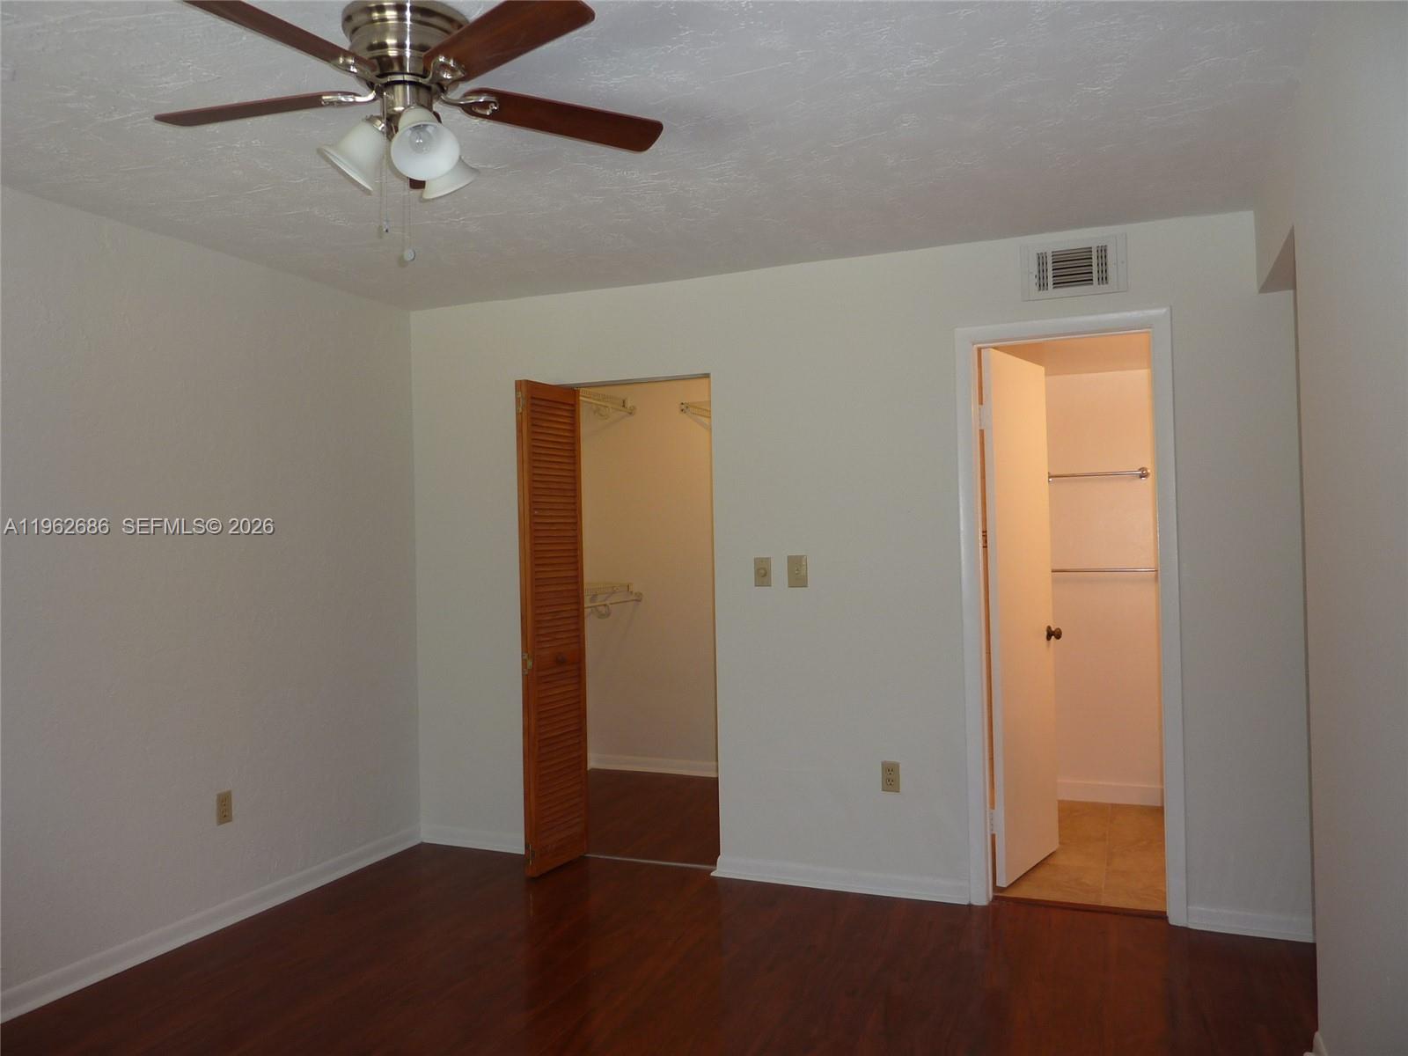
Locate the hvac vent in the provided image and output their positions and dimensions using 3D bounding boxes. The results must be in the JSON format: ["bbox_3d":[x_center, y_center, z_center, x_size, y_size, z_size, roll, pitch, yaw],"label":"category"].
[{"bbox_3d":[1.314,-0.925,3.613,0.350,0.202,0.020,-1,-1,22],"label":"hvac vent"}]

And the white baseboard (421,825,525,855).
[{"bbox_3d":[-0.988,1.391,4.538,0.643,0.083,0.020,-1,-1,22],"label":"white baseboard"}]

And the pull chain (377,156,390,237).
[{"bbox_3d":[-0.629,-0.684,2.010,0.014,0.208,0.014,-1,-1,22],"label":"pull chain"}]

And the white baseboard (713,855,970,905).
[{"bbox_3d":[0.507,1.354,3.931,1.009,0.083,0.020,-1,-1,22],"label":"white baseboard"}]

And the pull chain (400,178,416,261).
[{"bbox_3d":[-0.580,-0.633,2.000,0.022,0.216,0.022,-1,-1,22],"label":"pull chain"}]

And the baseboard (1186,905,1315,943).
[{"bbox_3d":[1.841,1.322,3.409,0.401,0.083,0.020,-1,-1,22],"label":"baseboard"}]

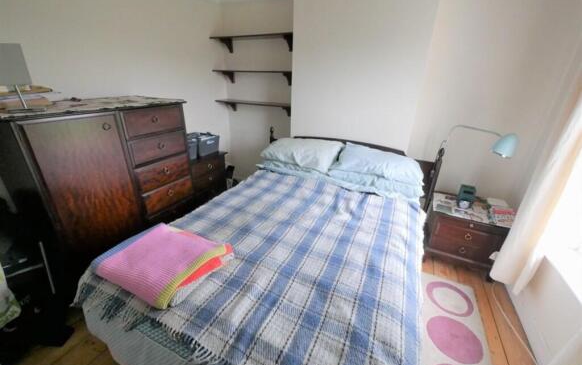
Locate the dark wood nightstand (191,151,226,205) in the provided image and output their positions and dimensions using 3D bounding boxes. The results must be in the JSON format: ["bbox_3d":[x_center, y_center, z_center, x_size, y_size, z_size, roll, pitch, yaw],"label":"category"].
[{"bbox_3d":[-1.021,0.041,2.577,0.480,0.715,0.500,14,26,26],"label":"dark wood nightstand"}]

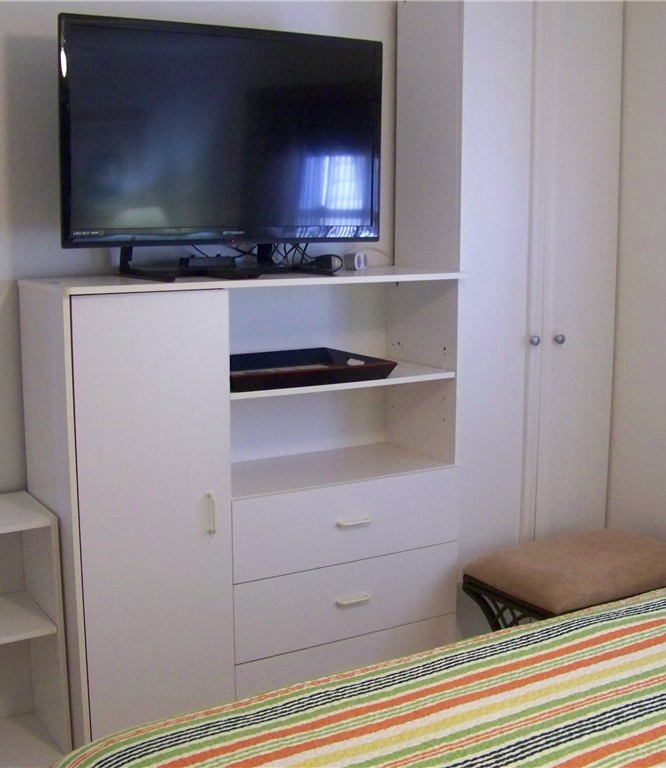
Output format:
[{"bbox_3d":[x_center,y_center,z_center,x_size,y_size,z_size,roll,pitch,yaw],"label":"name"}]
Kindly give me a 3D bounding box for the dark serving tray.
[{"bbox_3d":[-0.115,-0.035,2.572,0.426,0.039,0.338,-6,10,-30],"label":"dark serving tray"}]

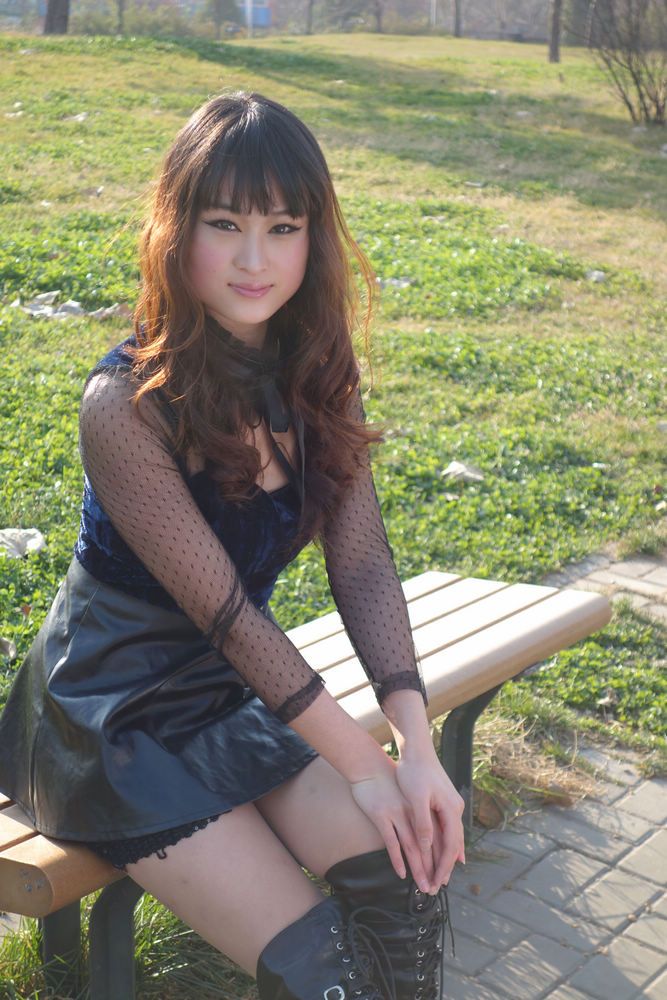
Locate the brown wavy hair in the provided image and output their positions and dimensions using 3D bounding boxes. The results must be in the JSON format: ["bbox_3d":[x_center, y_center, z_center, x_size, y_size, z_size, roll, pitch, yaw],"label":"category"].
[{"bbox_3d":[-0.086,-0.207,2.380,0.255,0.460,0.260,-3,13,-12],"label":"brown wavy hair"}]

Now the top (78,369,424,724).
[{"bbox_3d":[-0.029,0.043,2.335,0.420,0.360,0.360,-11,16,-41],"label":"top"}]

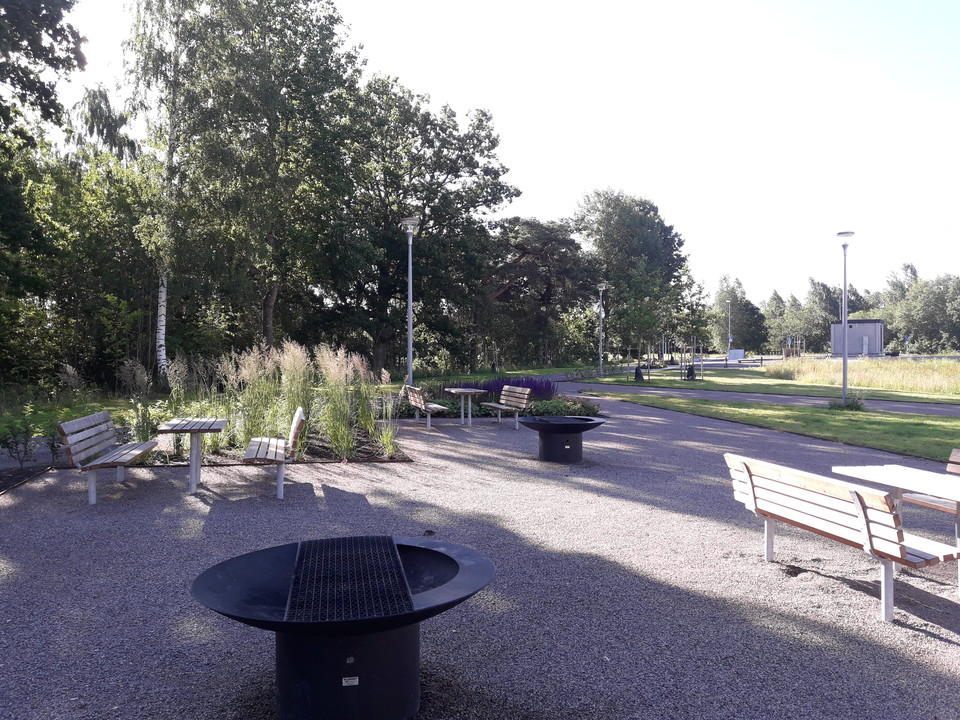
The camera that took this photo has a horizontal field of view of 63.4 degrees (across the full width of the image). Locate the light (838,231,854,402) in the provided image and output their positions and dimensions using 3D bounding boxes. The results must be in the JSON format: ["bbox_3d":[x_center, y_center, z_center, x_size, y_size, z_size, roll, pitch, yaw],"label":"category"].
[{"bbox_3d":[12.202,-1.453,25.934,0.582,5.714,0.582,0,1,0],"label":"light"}]

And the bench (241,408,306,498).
[{"bbox_3d":[-2.339,1.025,8.897,0.623,0.835,1.862,0,1,-14],"label":"bench"}]

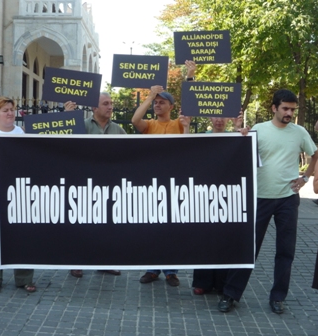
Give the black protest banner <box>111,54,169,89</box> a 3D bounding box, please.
[{"bbox_3d":[-0.161,-0.833,5.270,0.487,0.282,0.020,3,4,0],"label":"black protest banner"}]

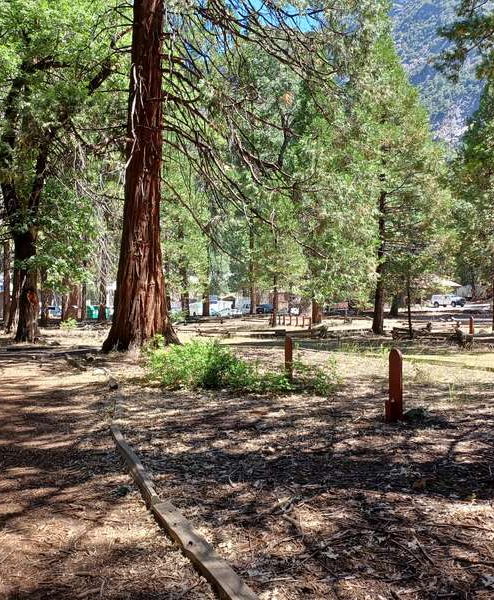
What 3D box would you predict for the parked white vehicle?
[{"bbox_3d":[29.600,0.220,85.000,1.950,1.880,5.100,-1,2,-37],"label":"parked white vehicle"}]

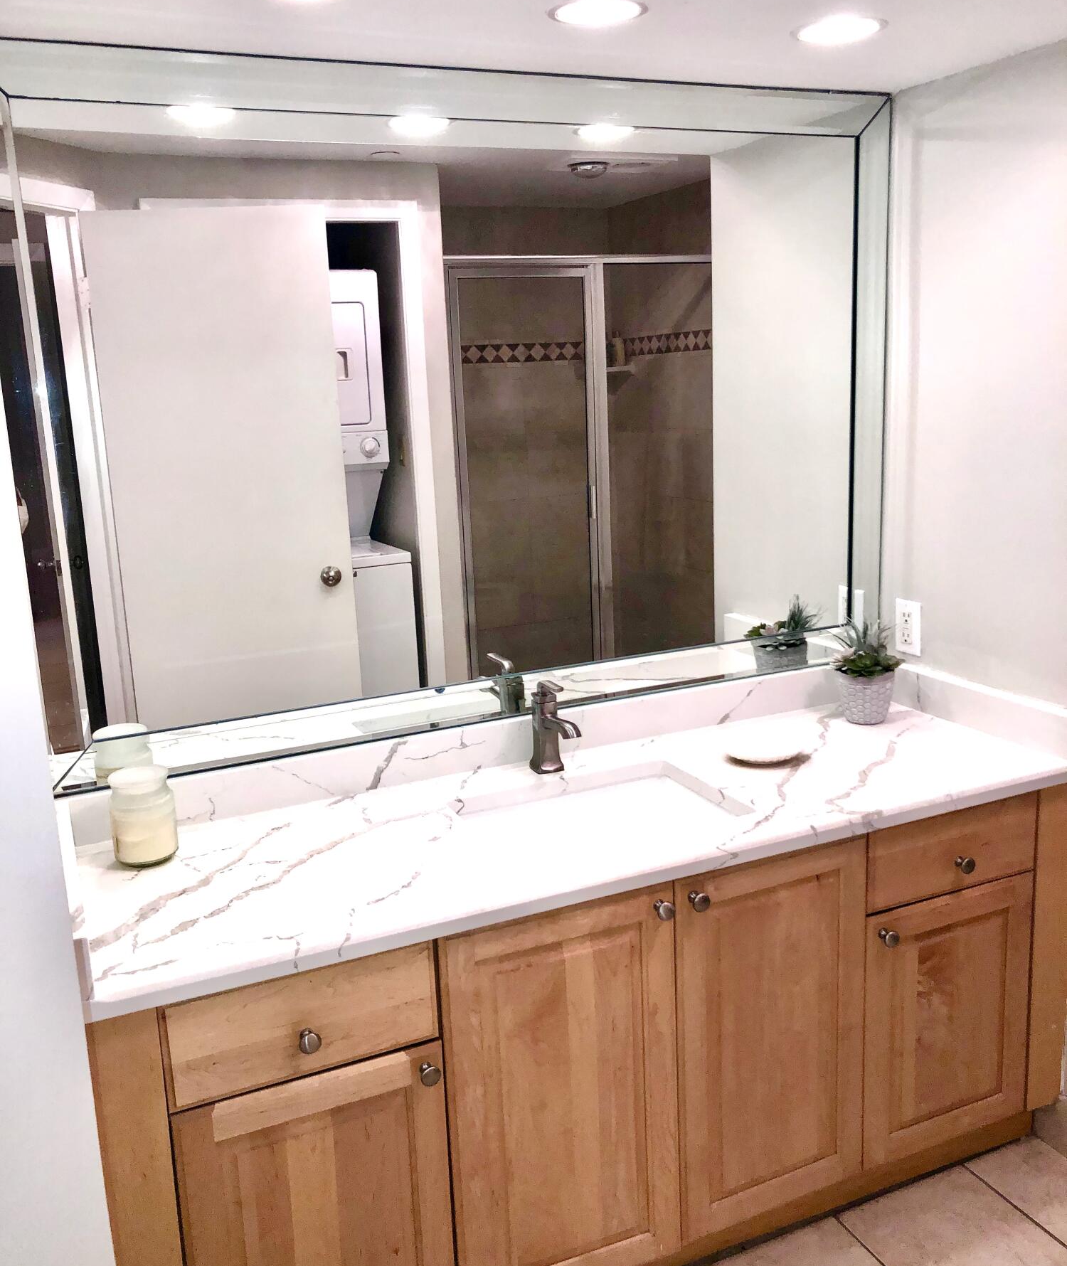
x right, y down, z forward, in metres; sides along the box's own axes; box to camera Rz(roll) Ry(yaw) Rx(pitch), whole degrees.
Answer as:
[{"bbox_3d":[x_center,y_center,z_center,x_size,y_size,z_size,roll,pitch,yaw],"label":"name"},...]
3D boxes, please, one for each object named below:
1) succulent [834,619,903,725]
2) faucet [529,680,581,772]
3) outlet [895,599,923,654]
[{"bbox_3d":[0.699,0.083,2.396,0.140,0.204,0.140,-3,12,1],"label":"succulent"},{"bbox_3d":[0.042,0.184,2.148,0.053,0.177,0.155,-8,13,-23],"label":"faucet"},{"bbox_3d":[0.808,-0.015,2.486,0.009,0.115,0.071,-8,13,-23],"label":"outlet"}]

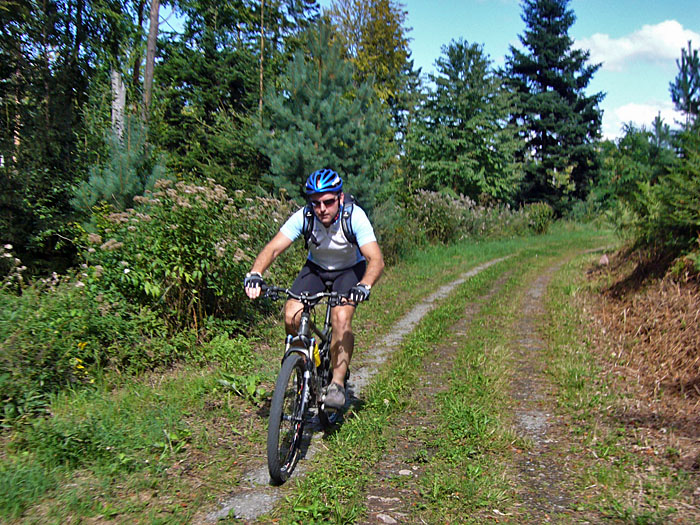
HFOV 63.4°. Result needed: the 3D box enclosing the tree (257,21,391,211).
[{"bbox_3d":[-0.530,-2.335,11.313,2.800,5.100,2.700,0,6,0],"label":"tree"}]

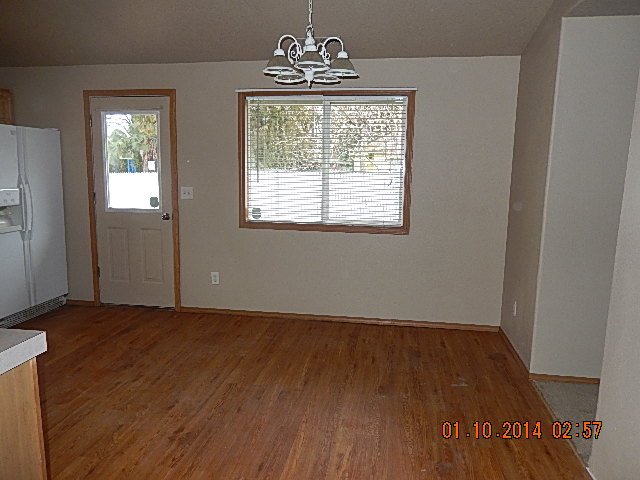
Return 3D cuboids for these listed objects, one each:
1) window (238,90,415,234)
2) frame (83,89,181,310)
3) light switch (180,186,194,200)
[{"bbox_3d":[0.036,-0.705,4.170,1.447,1.140,0.040,2,8,9],"label":"window"},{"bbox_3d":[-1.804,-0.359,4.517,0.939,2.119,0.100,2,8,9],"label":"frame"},{"bbox_3d":[-1.259,-0.440,4.377,0.118,0.114,0.018,2,8,9],"label":"light switch"}]

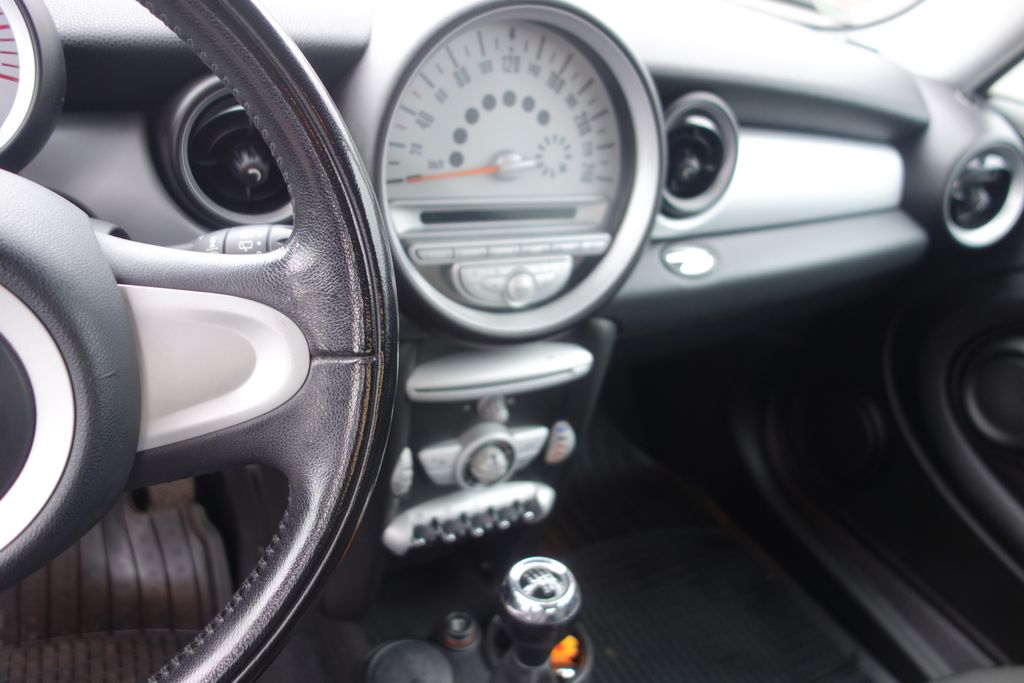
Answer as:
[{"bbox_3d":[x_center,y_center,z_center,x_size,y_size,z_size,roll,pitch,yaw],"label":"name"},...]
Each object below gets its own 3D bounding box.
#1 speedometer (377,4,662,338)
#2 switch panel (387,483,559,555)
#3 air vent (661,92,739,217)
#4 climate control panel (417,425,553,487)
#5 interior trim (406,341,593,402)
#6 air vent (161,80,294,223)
[{"bbox_3d":[0.003,-0.121,0.588,0.230,0.230,0.065,-7,18,-27],"label":"speedometer"},{"bbox_3d":[-0.035,0.159,0.729,0.172,0.037,0.036,-7,31,-27],"label":"switch panel"},{"bbox_3d":[0.145,-0.162,0.682,0.100,0.100,0.040,-7,18,-27],"label":"air vent"},{"bbox_3d":[-0.024,0.098,0.694,0.126,0.050,0.030,-7,31,-27],"label":"climate control panel"},{"bbox_3d":[-0.010,0.024,0.649,0.168,0.032,0.034,-7,31,-27],"label":"interior trim"},{"bbox_3d":[-0.168,-0.124,0.518,0.100,0.100,0.040,-7,18,-27],"label":"air vent"}]

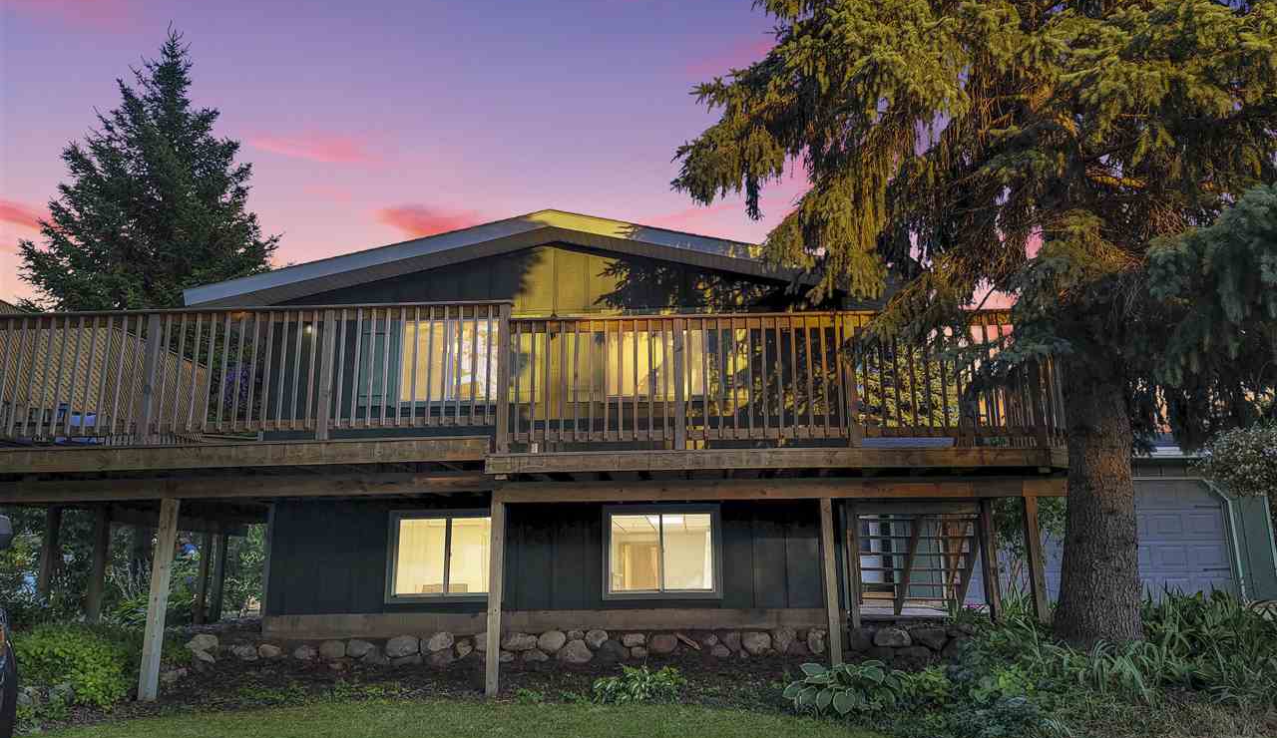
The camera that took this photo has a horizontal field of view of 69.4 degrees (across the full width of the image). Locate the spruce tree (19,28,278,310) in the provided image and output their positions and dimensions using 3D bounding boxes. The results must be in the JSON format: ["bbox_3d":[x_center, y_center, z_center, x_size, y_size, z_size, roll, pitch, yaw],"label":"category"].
[{"bbox_3d":[-10.101,-1.165,18.786,6.200,13.030,6.200,-1,-13,3],"label":"spruce tree"}]

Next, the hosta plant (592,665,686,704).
[{"bbox_3d":[0.003,2.655,7.796,0.810,0.270,0.720,-1,-13,3],"label":"hosta plant"}]

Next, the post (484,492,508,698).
[{"bbox_3d":[-1.231,1.915,7.922,0.093,1.706,0.093,-1,-13,3],"label":"post"}]

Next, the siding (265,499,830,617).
[{"bbox_3d":[-1.008,2.074,10.233,6.270,1.220,0.100,-1,-13,3],"label":"siding"}]

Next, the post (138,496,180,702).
[{"bbox_3d":[-4.161,1.976,8.010,0.100,1.699,0.100,-2,-13,4],"label":"post"}]

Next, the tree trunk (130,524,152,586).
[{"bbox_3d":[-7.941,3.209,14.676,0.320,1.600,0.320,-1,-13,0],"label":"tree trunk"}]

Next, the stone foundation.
[{"bbox_3d":[-0.714,2.986,9.762,8.440,0.420,0.420,-1,-13,3],"label":"stone foundation"}]

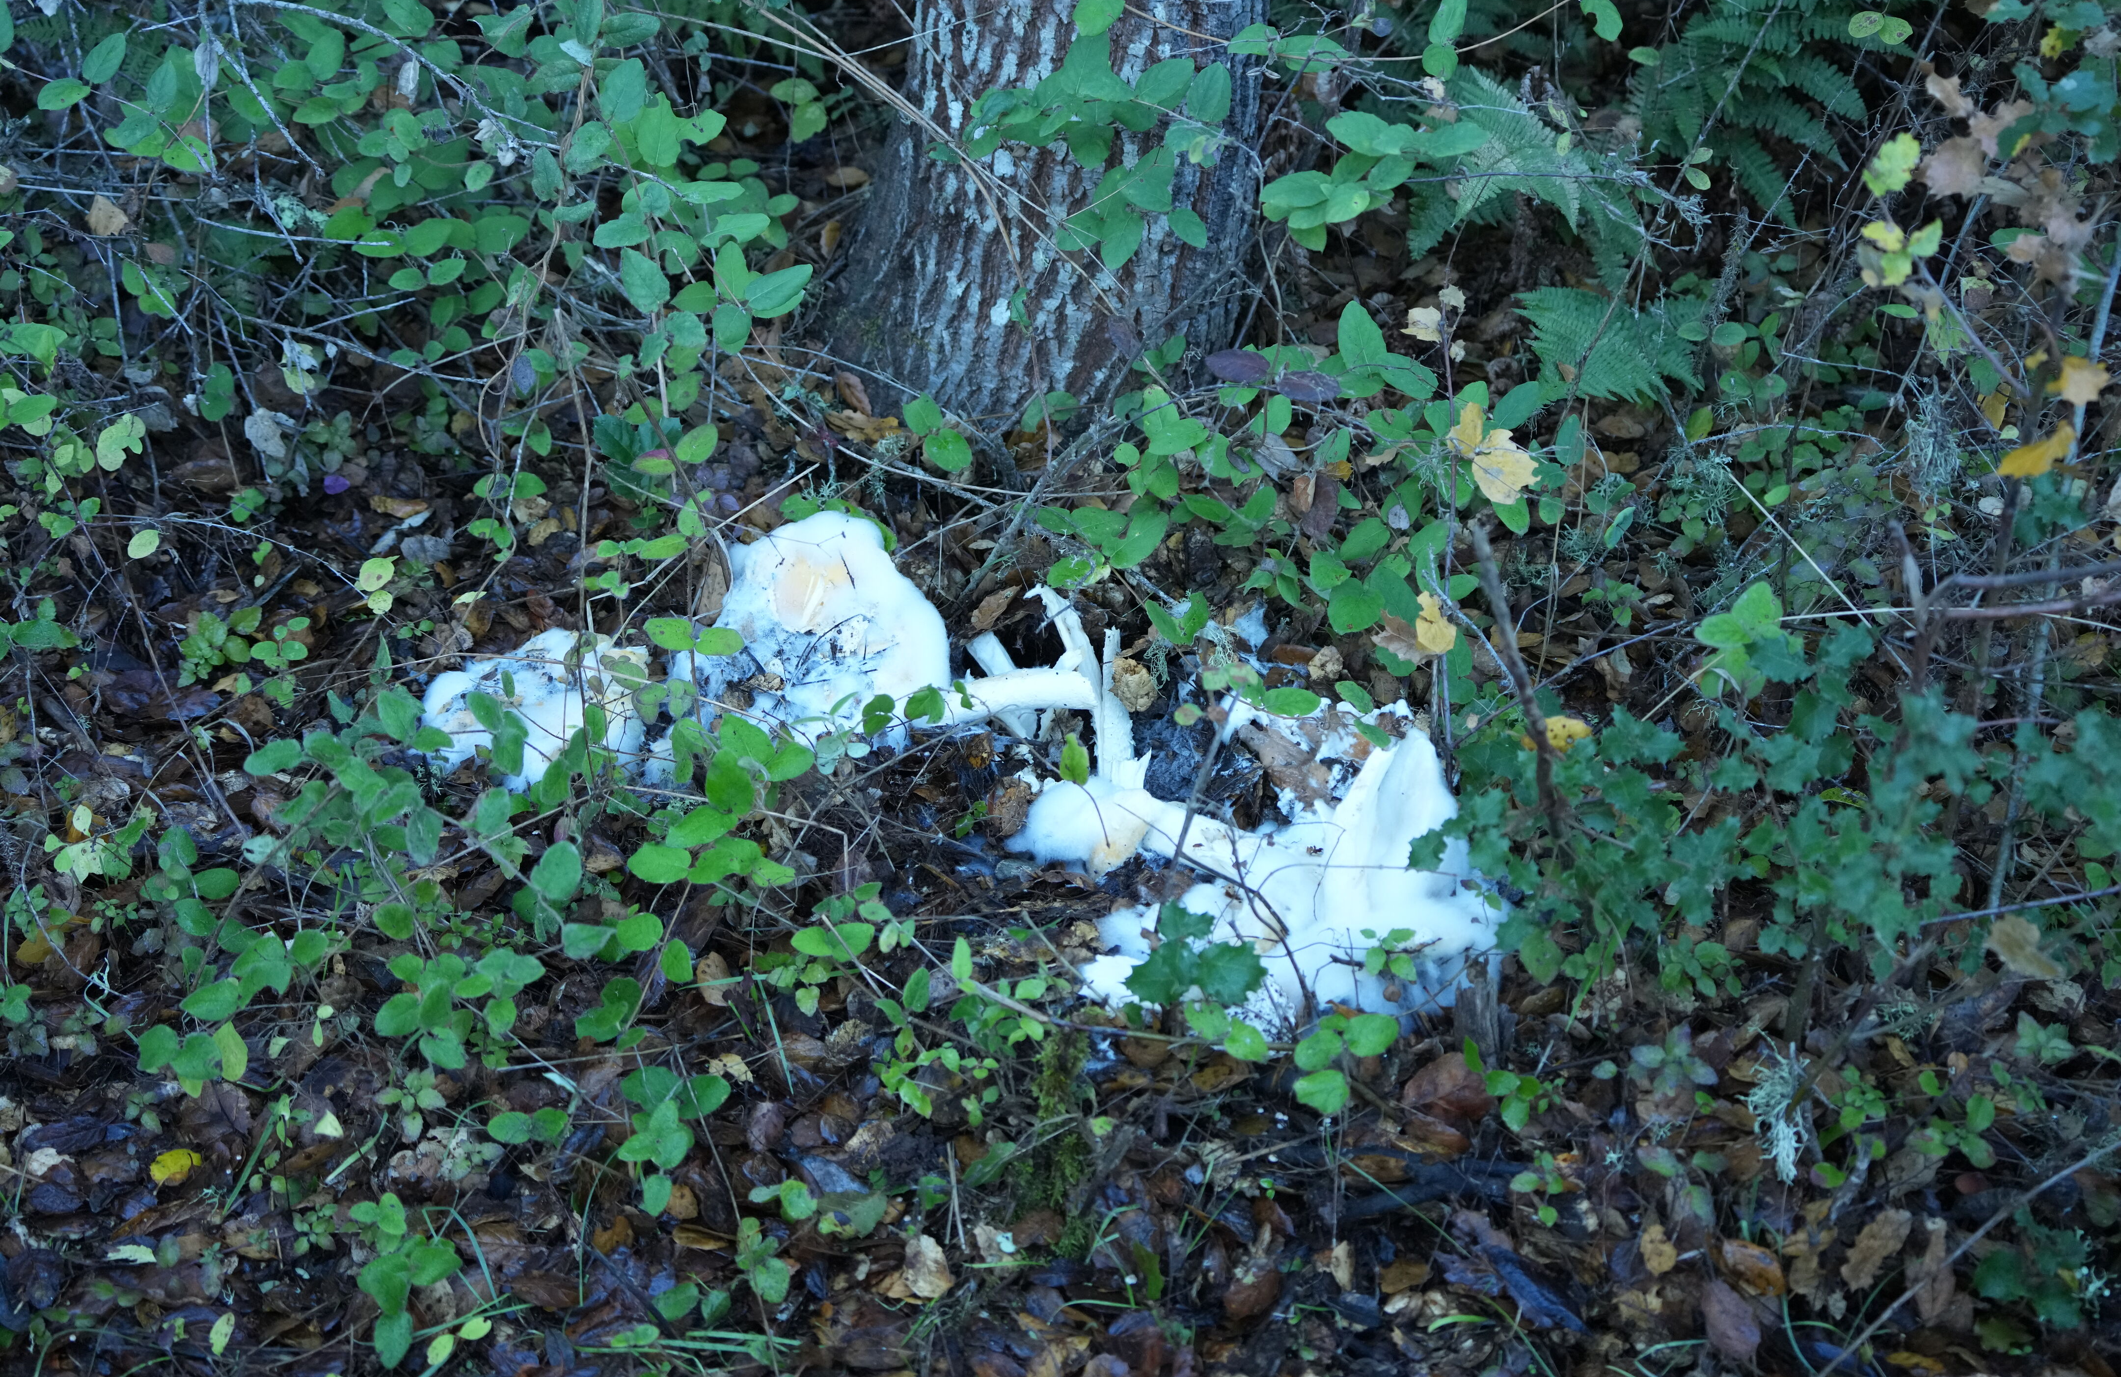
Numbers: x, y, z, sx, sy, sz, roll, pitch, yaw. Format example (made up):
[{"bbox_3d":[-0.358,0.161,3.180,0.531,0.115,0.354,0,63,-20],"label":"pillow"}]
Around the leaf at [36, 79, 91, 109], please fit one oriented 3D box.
[{"bbox_3d":[-0.832,-0.496,3.000,0.045,0.010,0.032,-23,60,-15],"label":"leaf"}]

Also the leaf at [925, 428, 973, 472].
[{"bbox_3d":[-0.097,-0.207,3.120,0.041,0.010,0.054,-16,51,-14],"label":"leaf"}]

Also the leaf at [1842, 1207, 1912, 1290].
[{"bbox_3d":[0.511,0.351,2.250,0.028,0.012,0.069,35,61,23],"label":"leaf"}]

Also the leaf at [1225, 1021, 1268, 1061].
[{"bbox_3d":[0.133,0.248,2.530,0.035,0.010,0.030,25,57,18],"label":"leaf"}]

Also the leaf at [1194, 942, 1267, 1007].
[{"bbox_3d":[0.110,0.185,2.330,0.046,0.010,0.045,6,63,3],"label":"leaf"}]

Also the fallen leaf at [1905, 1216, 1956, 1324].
[{"bbox_3d":[0.586,0.392,2.420,0.034,0.014,0.087,9,46,8],"label":"fallen leaf"}]

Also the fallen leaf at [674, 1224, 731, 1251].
[{"bbox_3d":[-0.226,0.345,2.260,0.038,0.012,0.022,11,46,11],"label":"fallen leaf"}]

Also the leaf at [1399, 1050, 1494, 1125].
[{"bbox_3d":[0.254,0.262,2.360,0.063,0.018,0.053,-10,54,-14],"label":"leaf"}]

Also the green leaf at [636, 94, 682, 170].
[{"bbox_3d":[-0.338,-0.469,3.030,0.037,0.064,0.012,-4,-12,-1],"label":"green leaf"}]

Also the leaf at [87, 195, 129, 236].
[{"bbox_3d":[-0.795,-0.394,3.000,0.032,0.010,0.041,-13,64,-6],"label":"leaf"}]

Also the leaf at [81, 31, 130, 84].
[{"bbox_3d":[-0.823,-0.545,3.100,0.030,0.010,0.054,33,80,6],"label":"leaf"}]

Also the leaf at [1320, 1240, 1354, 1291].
[{"bbox_3d":[0.172,0.358,2.230,0.016,0.010,0.033,11,54,-10],"label":"leaf"}]

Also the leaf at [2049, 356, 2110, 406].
[{"bbox_3d":[0.723,-0.218,2.550,0.043,0.018,0.040,-7,65,9],"label":"leaf"}]

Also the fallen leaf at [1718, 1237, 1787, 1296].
[{"bbox_3d":[0.468,0.390,2.419,0.033,0.018,0.061,-20,40,-27],"label":"fallen leaf"}]

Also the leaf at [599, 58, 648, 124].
[{"bbox_3d":[-0.363,-0.498,3.000,0.040,0.061,0.012,24,-11,5],"label":"leaf"}]

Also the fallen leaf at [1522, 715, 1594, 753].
[{"bbox_3d":[0.345,0.032,2.500,0.052,0.012,0.036,-9,46,-9],"label":"fallen leaf"}]

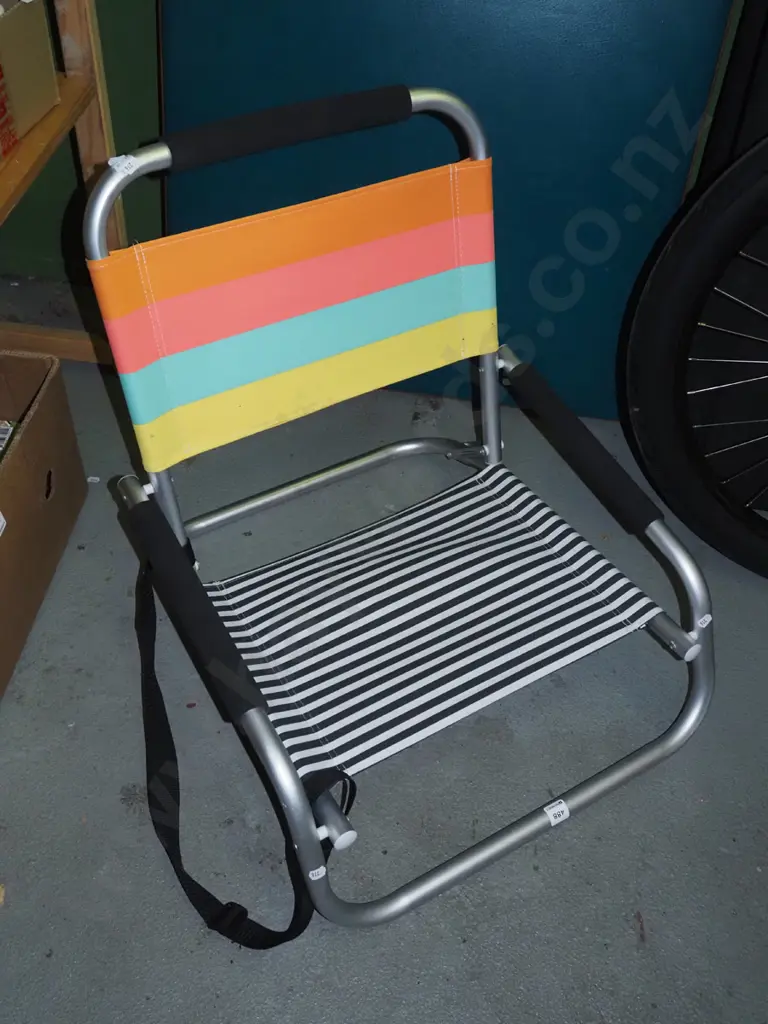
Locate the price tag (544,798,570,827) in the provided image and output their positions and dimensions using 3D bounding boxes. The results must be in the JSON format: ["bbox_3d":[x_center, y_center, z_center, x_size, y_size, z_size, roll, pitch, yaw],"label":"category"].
[{"bbox_3d":[0.195,0.338,1.066,0.024,0.005,0.020,-22,79,-22],"label":"price tag"}]

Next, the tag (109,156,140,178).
[{"bbox_3d":[-0.248,-0.329,0.900,0.027,0.006,0.020,13,93,-4],"label":"tag"}]

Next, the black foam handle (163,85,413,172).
[{"bbox_3d":[-0.092,-0.399,0.978,0.278,0.037,0.037,-22,59,-22],"label":"black foam handle"}]

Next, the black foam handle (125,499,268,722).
[{"bbox_3d":[-0.198,0.092,0.976,0.036,0.036,0.285,-22,59,-22],"label":"black foam handle"}]

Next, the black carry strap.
[{"bbox_3d":[-0.203,0.213,1.028,0.185,0.164,0.490,-22,55,-22],"label":"black carry strap"}]

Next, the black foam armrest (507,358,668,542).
[{"bbox_3d":[0.246,-0.086,1.190,0.037,0.037,0.280,-22,60,-22],"label":"black foam armrest"}]

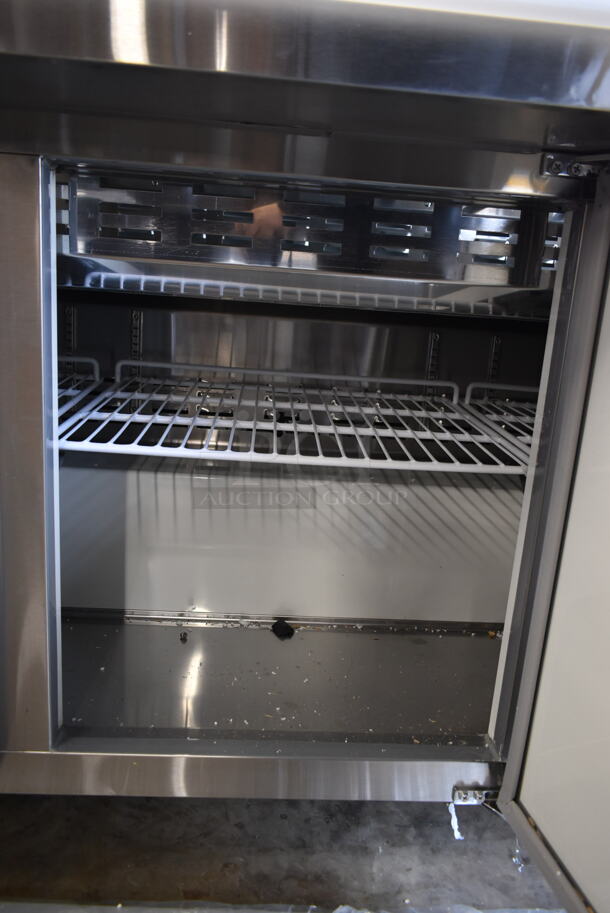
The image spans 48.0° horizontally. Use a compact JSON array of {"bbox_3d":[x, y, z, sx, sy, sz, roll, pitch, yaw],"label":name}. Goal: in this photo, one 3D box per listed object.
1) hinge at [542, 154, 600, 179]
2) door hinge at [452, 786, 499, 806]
[{"bbox_3d":[0.249,-0.271,0.641,0.055,0.020,0.016,3,13,-4],"label":"hinge"},{"bbox_3d":[0.199,0.396,0.796,0.053,0.020,0.016,3,13,-4],"label":"door hinge"}]

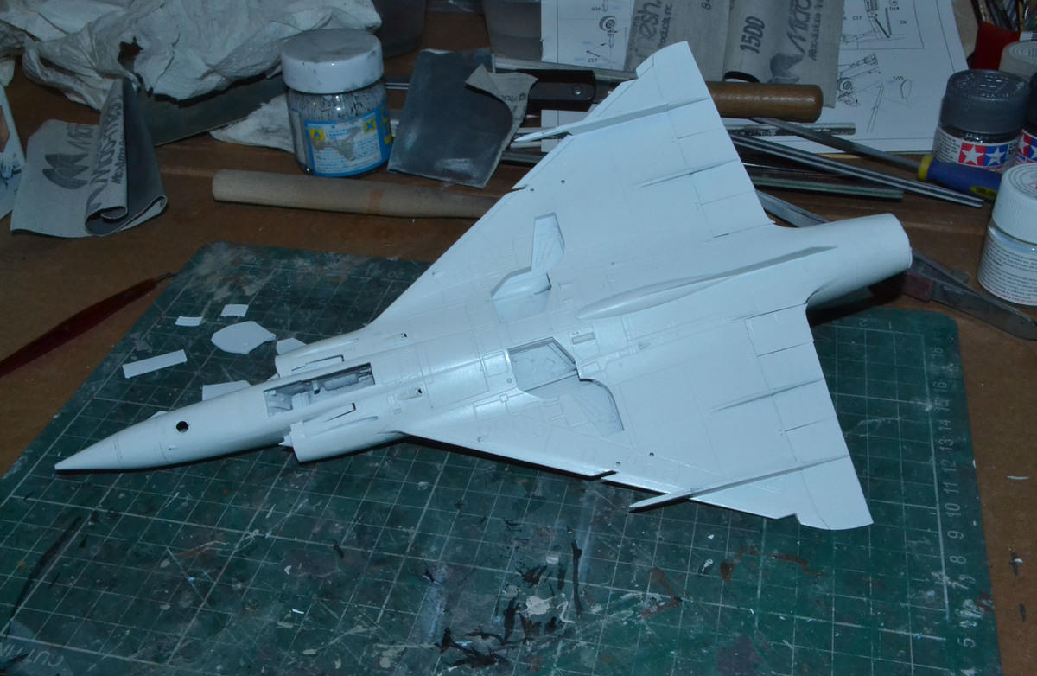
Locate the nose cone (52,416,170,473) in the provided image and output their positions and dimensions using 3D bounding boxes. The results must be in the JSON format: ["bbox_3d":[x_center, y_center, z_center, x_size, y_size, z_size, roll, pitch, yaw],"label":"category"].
[{"bbox_3d":[-0.128,0.036,0.353,0.035,0.017,0.017,-14,36,-2],"label":"nose cone"}]

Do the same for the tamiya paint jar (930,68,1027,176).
[{"bbox_3d":[0.207,-0.096,0.506,0.035,0.038,0.035,3,36,8],"label":"tamiya paint jar"}]

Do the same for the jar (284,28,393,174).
[{"bbox_3d":[-0.085,-0.111,0.529,0.046,0.055,0.046,-1,36,1],"label":"jar"}]

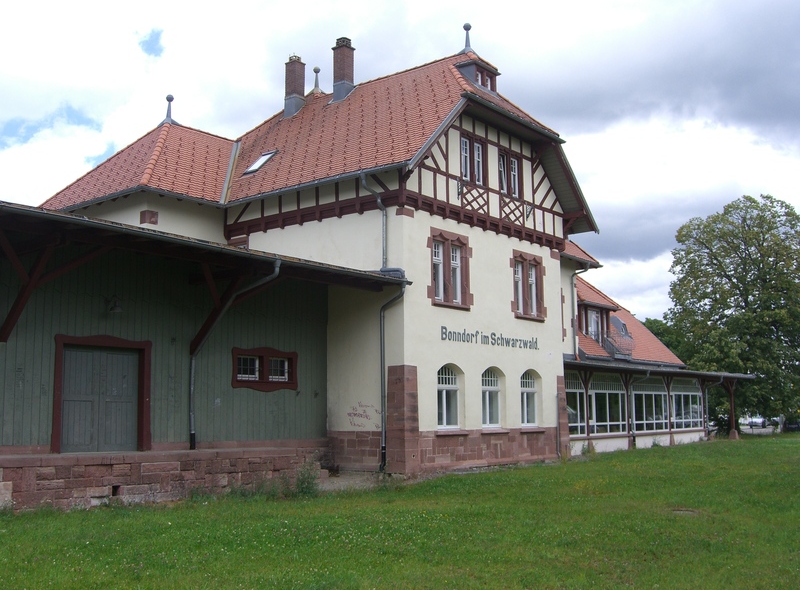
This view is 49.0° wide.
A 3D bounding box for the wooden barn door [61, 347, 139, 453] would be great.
[{"bbox_3d":[-6.354,2.222,18.587,0.120,2.173,1.887,-6,-10,38],"label":"wooden barn door"}]

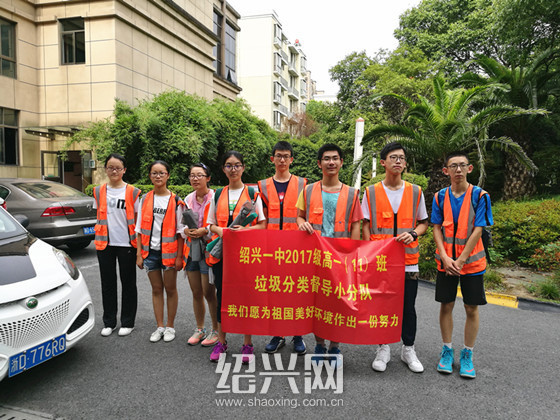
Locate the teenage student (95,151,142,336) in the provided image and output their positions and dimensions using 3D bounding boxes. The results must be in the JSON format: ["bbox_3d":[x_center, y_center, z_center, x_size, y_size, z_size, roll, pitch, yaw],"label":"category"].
[{"bbox_3d":[-1.511,0.317,4.100,0.430,1.675,0.290,0,4,-8],"label":"teenage student"}]

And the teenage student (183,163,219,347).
[{"bbox_3d":[-0.685,0.387,3.909,0.400,1.608,0.360,1,4,12],"label":"teenage student"}]

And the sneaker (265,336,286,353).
[{"bbox_3d":[-0.039,1.146,3.813,0.100,0.115,0.275,2,4,25],"label":"sneaker"}]

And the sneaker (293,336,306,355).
[{"bbox_3d":[0.169,1.149,3.806,0.108,0.115,0.285,0,4,-7],"label":"sneaker"}]

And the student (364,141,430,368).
[{"bbox_3d":[0.926,0.356,3.454,0.500,1.765,0.340,2,4,14],"label":"student"}]

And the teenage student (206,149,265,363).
[{"bbox_3d":[-0.341,0.366,3.604,0.490,1.695,0.370,1,4,7],"label":"teenage student"}]

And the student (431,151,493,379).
[{"bbox_3d":[1.417,0.397,3.384,0.480,1.704,0.360,2,4,21],"label":"student"}]

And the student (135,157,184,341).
[{"bbox_3d":[-1.065,0.367,4.018,0.440,1.626,0.290,0,4,-5],"label":"student"}]

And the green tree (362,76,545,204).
[{"bbox_3d":[3.545,-1.082,9.087,3.800,3.288,3.700,1,4,0],"label":"green tree"}]

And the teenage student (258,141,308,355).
[{"bbox_3d":[0.038,0.310,3.750,0.470,1.795,0.330,1,4,0],"label":"teenage student"}]

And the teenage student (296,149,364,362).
[{"bbox_3d":[0.395,0.351,3.497,0.530,1.755,0.370,1,4,3],"label":"teenage student"}]

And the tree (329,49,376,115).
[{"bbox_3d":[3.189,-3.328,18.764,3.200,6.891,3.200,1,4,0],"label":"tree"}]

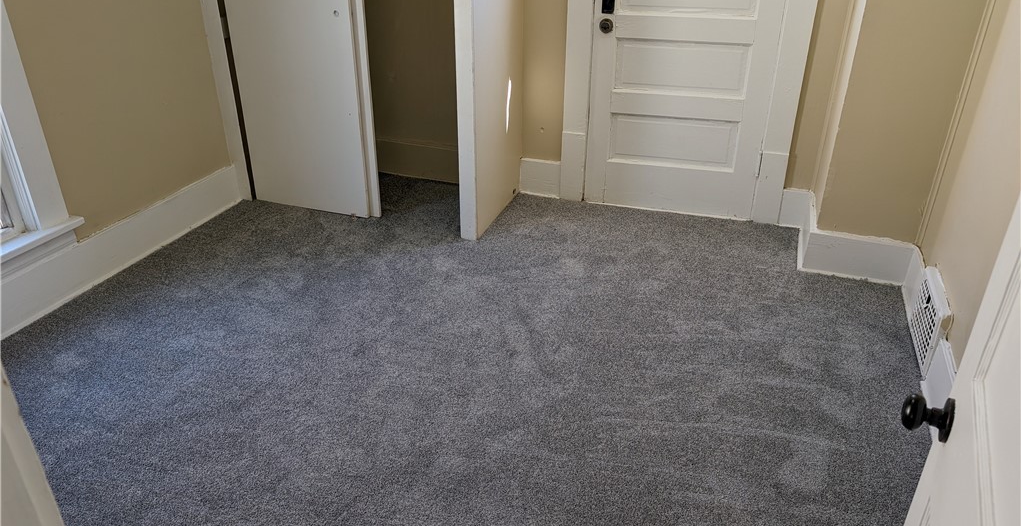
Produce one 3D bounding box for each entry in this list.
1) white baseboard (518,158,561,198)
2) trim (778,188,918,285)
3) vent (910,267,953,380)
[{"bbox_3d":[0.169,-0.474,3.942,0.232,0.203,0.022,9,28,17],"label":"white baseboard"},{"bbox_3d":[1.533,-0.141,3.297,0.518,0.201,0.514,9,28,17],"label":"trim"},{"bbox_3d":[1.527,0.211,2.572,0.046,0.237,0.422,10,29,19],"label":"vent"}]

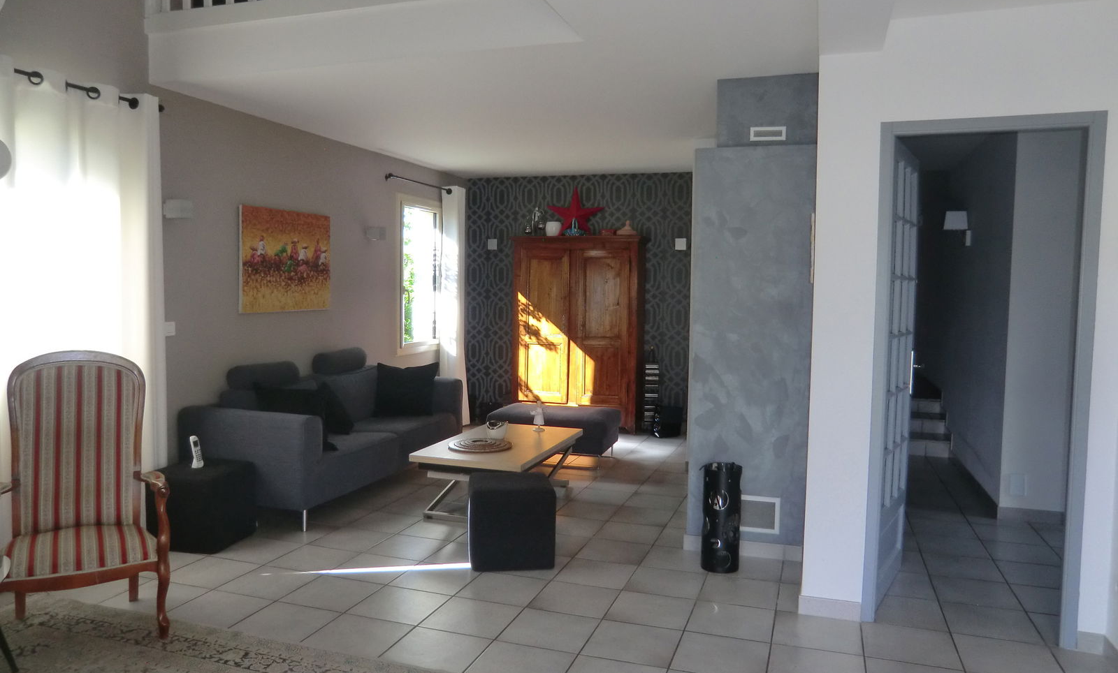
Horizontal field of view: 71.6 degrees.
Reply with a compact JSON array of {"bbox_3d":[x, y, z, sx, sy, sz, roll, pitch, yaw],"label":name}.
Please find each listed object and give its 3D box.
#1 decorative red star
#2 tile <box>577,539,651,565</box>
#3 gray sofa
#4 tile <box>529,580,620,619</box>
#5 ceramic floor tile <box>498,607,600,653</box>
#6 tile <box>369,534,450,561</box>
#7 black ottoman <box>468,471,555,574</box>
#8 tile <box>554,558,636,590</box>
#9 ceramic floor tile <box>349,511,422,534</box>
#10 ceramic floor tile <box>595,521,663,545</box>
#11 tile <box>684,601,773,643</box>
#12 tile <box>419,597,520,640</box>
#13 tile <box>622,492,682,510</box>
[{"bbox_3d":[0.182,-1.282,8.107,0.620,0.565,0.070,2,3,18],"label":"decorative red star"},{"bbox_3d":[0.291,1.138,4.098,0.337,0.010,0.337,2,3,18],"label":"tile"},{"bbox_3d":[-1.511,0.576,5.368,0.904,0.910,1.968,2,3,18],"label":"gray sofa"},{"bbox_3d":[0.077,1.178,3.472,0.337,0.010,0.337,2,3,18],"label":"tile"},{"bbox_3d":[-0.032,1.194,3.151,0.337,0.010,0.337,2,3,18],"label":"ceramic floor tile"},{"bbox_3d":[-0.787,1.118,4.100,0.337,0.010,0.337,2,3,18],"label":"tile"},{"bbox_3d":[-0.242,0.932,3.972,0.400,0.400,0.400,0,3,-7],"label":"black ottoman"},{"bbox_3d":[0.183,1.166,3.816,0.338,0.010,0.338,2,3,18],"label":"tile"},{"bbox_3d":[-1.006,1.103,4.558,0.337,0.010,0.337,2,3,18],"label":"ceramic floor tile"},{"bbox_3d":[0.399,1.123,4.421,0.337,0.010,0.337,2,3,18],"label":"ceramic floor tile"},{"bbox_3d":[0.720,1.192,3.236,0.337,0.010,0.337,2,3,18],"label":"tile"},{"bbox_3d":[-0.360,1.184,3.260,0.337,0.010,0.337,2,3,18],"label":"tile"},{"bbox_3d":[0.616,1.091,5.074,0.337,0.010,0.337,2,3,18],"label":"tile"}]

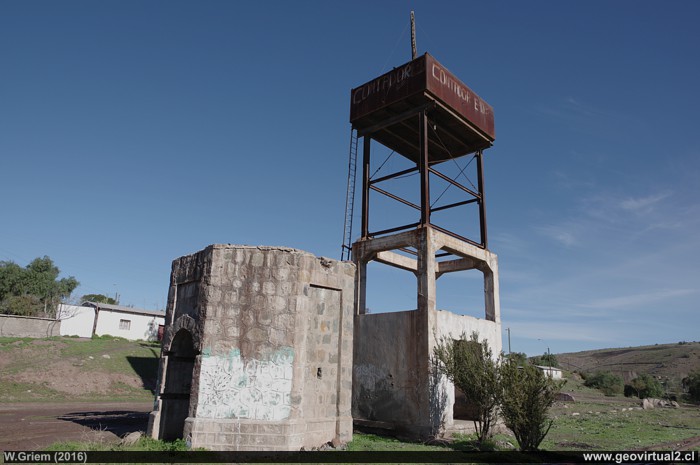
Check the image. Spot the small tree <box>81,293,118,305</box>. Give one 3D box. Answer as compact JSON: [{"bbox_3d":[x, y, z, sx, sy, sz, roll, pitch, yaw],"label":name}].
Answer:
[{"bbox_3d":[-32.549,10.564,60.562,4.800,5.476,4.800,10,-18,-27],"label":"small tree"}]

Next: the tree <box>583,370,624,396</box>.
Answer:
[{"bbox_3d":[20.874,12.378,38.229,3.200,2.039,3.000,-7,-18,27],"label":"tree"}]

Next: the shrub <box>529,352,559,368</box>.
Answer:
[{"bbox_3d":[56.677,38.444,135.821,7.500,6.743,7.000,-5,-17,21],"label":"shrub"}]

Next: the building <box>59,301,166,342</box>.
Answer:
[{"bbox_3d":[-24.974,9.610,48.617,3.800,3.200,12.962,-6,-18,25],"label":"building"}]

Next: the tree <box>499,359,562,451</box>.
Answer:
[{"bbox_3d":[4.262,4.042,11.006,1.420,2.063,1.400,-4,-17,20],"label":"tree"}]

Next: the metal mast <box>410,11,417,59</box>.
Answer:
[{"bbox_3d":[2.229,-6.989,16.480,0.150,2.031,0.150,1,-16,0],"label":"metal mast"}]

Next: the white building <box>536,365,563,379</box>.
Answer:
[{"bbox_3d":[52.239,36.274,121.439,5.600,3.630,4.800,1,-16,0],"label":"white building"}]

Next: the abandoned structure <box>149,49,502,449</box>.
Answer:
[{"bbox_3d":[-0.094,0.105,15.129,5.720,11.700,10.200,-13,-21,41],"label":"abandoned structure"}]

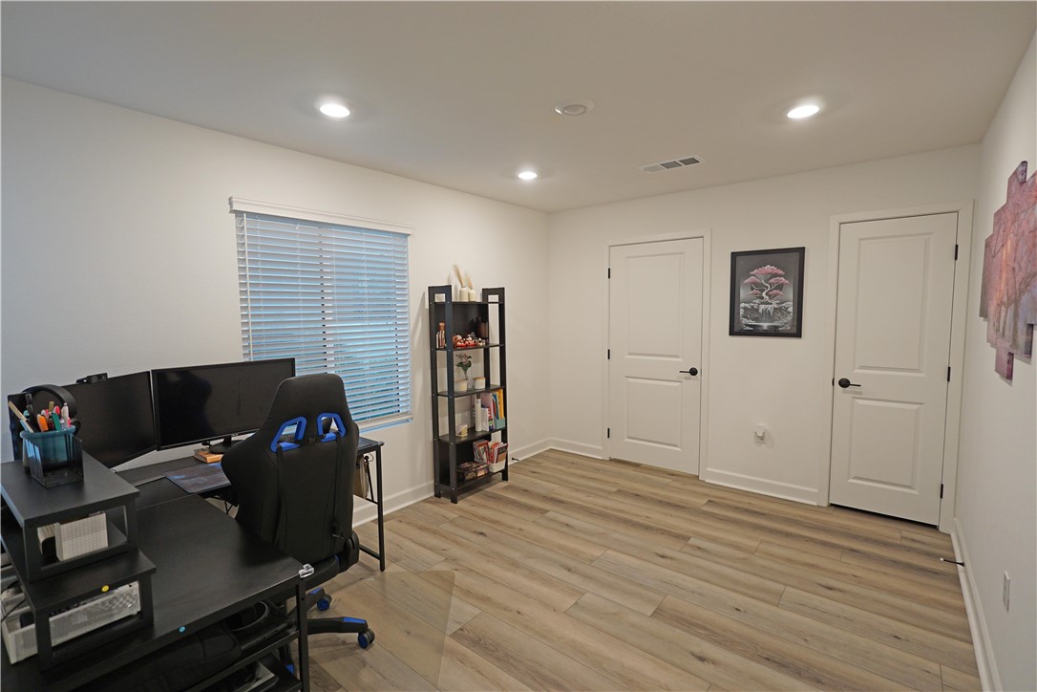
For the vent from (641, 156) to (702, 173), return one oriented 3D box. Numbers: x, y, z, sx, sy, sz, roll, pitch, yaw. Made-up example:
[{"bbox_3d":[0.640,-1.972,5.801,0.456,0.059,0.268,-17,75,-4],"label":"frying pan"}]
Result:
[{"bbox_3d":[1.034,-1.228,3.129,0.385,0.020,0.165,3,6,40],"label":"vent"}]

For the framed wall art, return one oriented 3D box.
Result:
[{"bbox_3d":[1.897,-0.400,3.535,0.500,0.661,0.030,3,6,38],"label":"framed wall art"}]

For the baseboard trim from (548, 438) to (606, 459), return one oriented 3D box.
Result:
[{"bbox_3d":[0.585,1.044,4.679,0.612,0.105,0.018,3,6,38],"label":"baseboard trim"}]

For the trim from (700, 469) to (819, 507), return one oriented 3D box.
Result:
[{"bbox_3d":[1.904,1.111,3.665,0.815,0.105,0.018,3,6,38],"label":"trim"}]

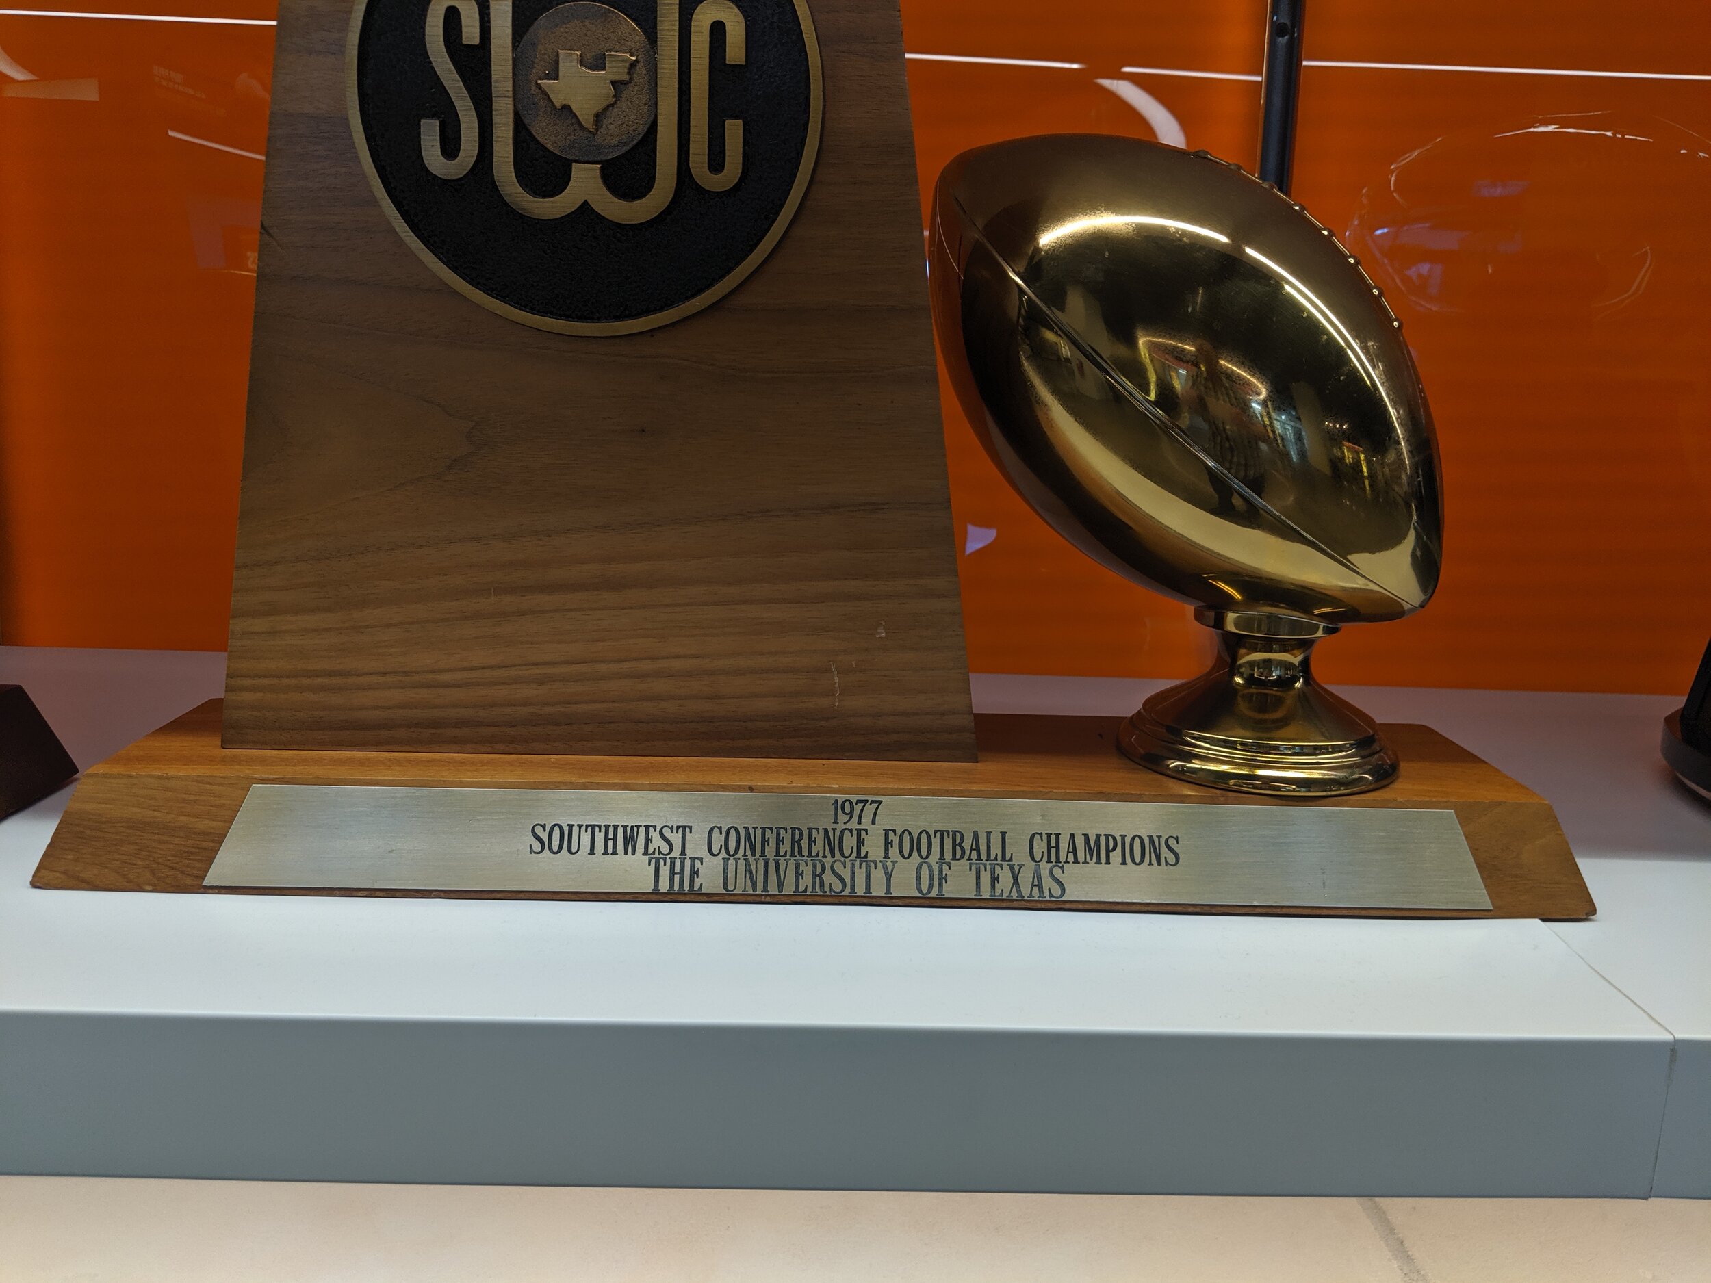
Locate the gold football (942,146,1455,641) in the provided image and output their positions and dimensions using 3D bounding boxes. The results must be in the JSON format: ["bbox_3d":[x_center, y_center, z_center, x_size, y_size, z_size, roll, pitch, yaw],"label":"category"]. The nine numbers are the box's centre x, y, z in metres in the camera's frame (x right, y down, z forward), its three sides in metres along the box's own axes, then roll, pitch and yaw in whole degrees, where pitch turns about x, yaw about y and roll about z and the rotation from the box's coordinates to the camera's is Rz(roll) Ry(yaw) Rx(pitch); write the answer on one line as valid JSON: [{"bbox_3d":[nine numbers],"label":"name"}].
[{"bbox_3d":[0.139,-0.114,0.578,0.284,0.165,0.165,46,28,11],"label":"gold football"}]

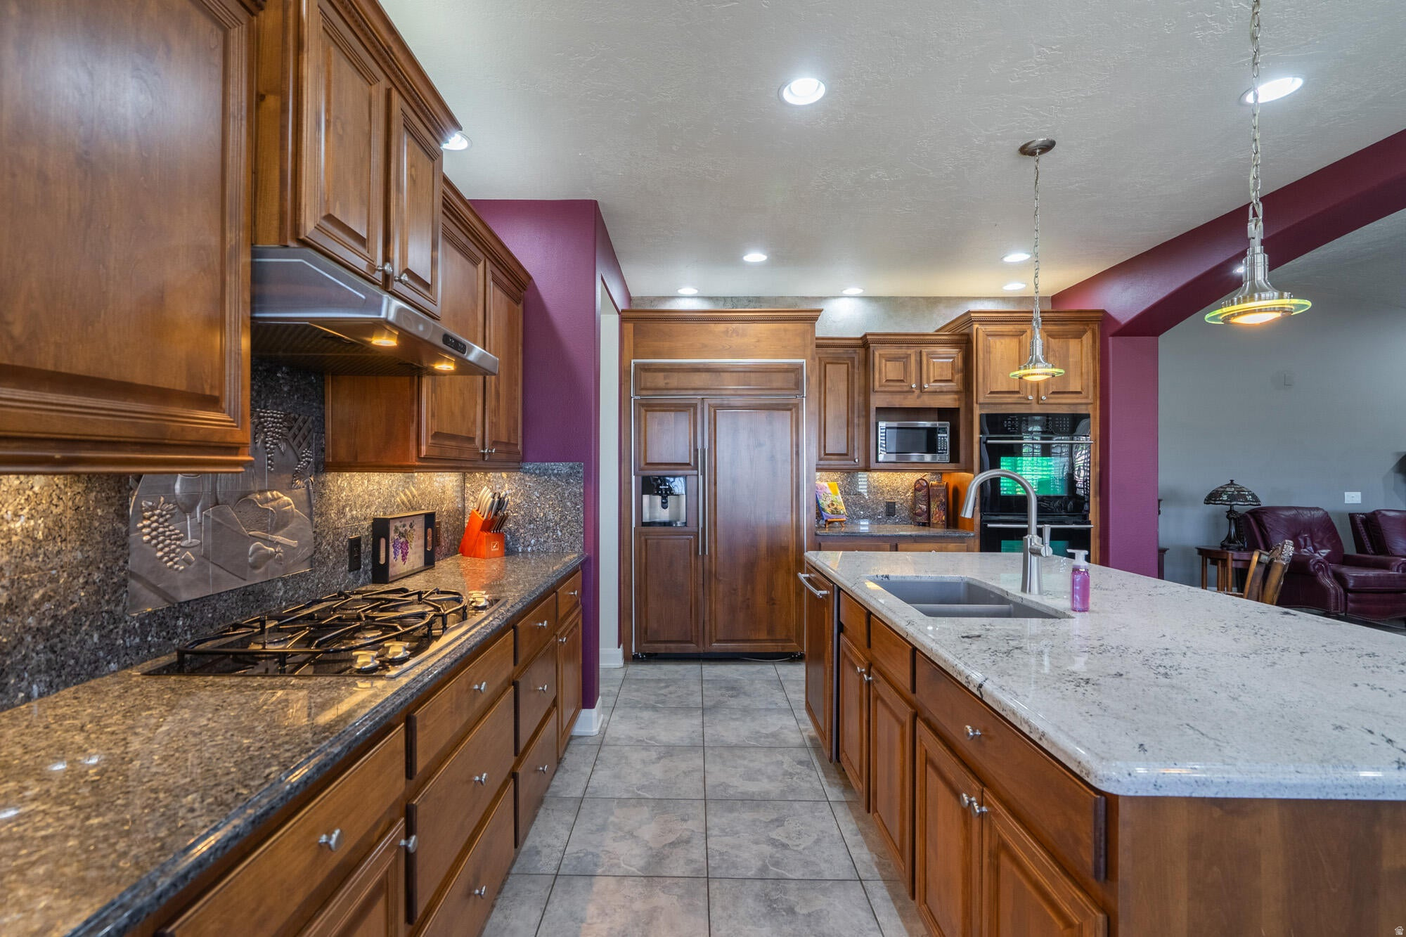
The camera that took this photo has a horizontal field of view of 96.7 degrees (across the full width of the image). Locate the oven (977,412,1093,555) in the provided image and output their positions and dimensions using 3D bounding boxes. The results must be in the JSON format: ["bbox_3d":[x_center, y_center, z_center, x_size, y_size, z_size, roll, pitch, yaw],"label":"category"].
[{"bbox_3d":[2.300,0.272,4.585,0.762,1.310,0.610,0,0,-1],"label":"oven"}]

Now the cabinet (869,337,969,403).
[{"bbox_3d":[1.525,-0.715,4.700,0.730,0.485,0.500,0,0,-1],"label":"cabinet"}]

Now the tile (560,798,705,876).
[{"bbox_3d":[-0.240,1.371,2.329,0.505,0.012,0.488,0,0,-1],"label":"tile"}]

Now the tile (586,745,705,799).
[{"bbox_3d":[-0.244,1.371,2.817,0.505,0.012,0.488,0,0,-1],"label":"tile"}]

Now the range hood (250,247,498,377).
[{"bbox_3d":[-0.970,-0.397,1.715,0.555,0.155,0.762,0,0,-1],"label":"range hood"}]

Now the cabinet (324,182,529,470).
[{"bbox_3d":[-1.060,-0.484,2.640,0.360,0.990,1.170,0,0,-1],"label":"cabinet"}]

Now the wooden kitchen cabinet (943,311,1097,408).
[{"bbox_3d":[2.310,-0.752,4.630,0.930,0.670,0.650,0,0,-1],"label":"wooden kitchen cabinet"}]

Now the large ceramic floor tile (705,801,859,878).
[{"bbox_3d":[0.268,1.374,2.334,0.505,0.012,0.488,0,0,-1],"label":"large ceramic floor tile"}]

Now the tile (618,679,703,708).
[{"bbox_3d":[-0.253,1.371,3.793,0.505,0.012,0.488,0,0,-1],"label":"tile"}]

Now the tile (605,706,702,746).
[{"bbox_3d":[-0.255,1.377,3.327,0.500,0.010,0.500,0,0,-1],"label":"tile"}]

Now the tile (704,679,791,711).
[{"bbox_3d":[0.255,1.374,3.798,0.505,0.012,0.488,0,0,-1],"label":"tile"}]

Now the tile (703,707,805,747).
[{"bbox_3d":[0.260,1.379,3.320,0.500,0.010,0.500,0,0,-1],"label":"tile"}]

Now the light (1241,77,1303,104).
[{"bbox_3d":[2.058,-1.374,2.260,0.175,0.030,0.175,0,0,-1],"label":"light"}]

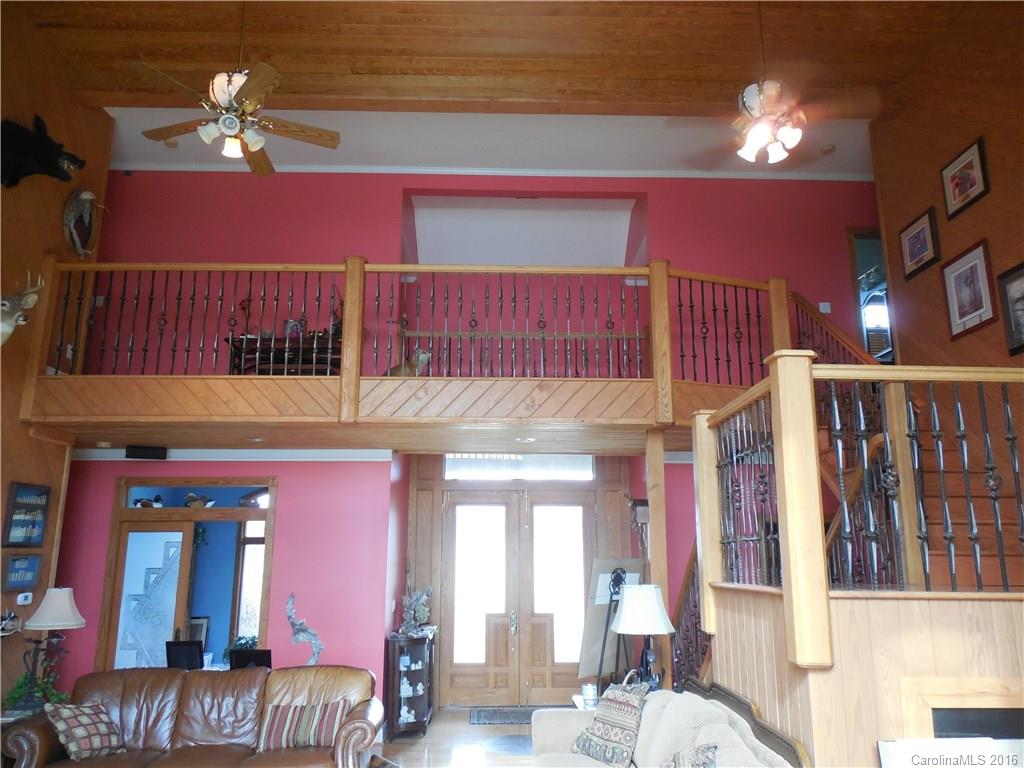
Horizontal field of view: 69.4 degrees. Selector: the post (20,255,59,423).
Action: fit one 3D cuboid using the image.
[{"bbox_3d":[-3.993,-0.390,6.299,0.155,1.450,0.155,1,-12,-1],"label":"post"}]

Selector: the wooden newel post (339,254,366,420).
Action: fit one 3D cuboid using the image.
[{"bbox_3d":[-1.367,-0.383,6.328,0.155,1.450,0.155,1,-12,-1],"label":"wooden newel post"}]

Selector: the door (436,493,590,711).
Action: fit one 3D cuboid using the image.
[{"bbox_3d":[0.079,2.471,8.654,1.830,2.430,0.060,1,-12,-1],"label":"door"}]

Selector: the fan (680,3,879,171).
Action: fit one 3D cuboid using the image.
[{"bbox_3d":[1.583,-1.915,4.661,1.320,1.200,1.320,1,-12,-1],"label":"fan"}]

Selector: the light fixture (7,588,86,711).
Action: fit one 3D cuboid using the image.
[{"bbox_3d":[-3.179,1.804,5.033,0.440,0.820,0.440,1,-12,-1],"label":"light fixture"}]

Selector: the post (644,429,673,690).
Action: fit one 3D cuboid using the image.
[{"bbox_3d":[1.211,1.751,6.086,0.145,2.750,0.145,1,-12,-1],"label":"post"}]

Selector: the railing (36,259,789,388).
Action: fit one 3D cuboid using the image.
[{"bbox_3d":[-0.777,-0.521,6.449,6.400,1.020,0.320,1,-12,-1],"label":"railing"}]

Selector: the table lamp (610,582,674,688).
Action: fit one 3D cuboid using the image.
[{"bbox_3d":[0.979,1.872,5.339,0.460,0.820,0.460,1,-12,-1],"label":"table lamp"}]

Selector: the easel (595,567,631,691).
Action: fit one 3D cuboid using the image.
[{"bbox_3d":[0.938,2.421,6.447,0.560,1.600,0.500,1,-12,-1],"label":"easel"}]

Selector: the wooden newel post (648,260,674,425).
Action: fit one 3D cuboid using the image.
[{"bbox_3d":[1.288,-0.351,6.362,0.155,1.450,0.155,1,-12,-1],"label":"wooden newel post"}]

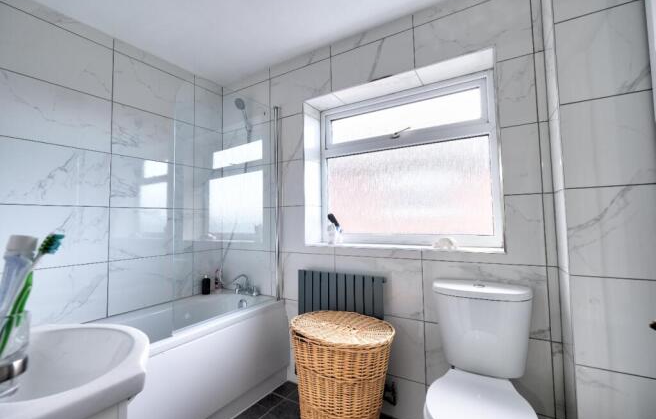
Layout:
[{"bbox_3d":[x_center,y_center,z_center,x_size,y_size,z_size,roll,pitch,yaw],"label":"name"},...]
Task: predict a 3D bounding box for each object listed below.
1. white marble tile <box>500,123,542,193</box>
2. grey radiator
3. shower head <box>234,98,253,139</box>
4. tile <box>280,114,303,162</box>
[{"bbox_3d":[0.934,-0.241,1.324,0.152,0.337,0.015,-3,-3,30],"label":"white marble tile"},{"bbox_3d":[0.076,0.695,1.707,0.590,0.600,0.062,-3,-3,30],"label":"grey radiator"},{"bbox_3d":[-0.643,-0.697,2.105,0.082,0.265,0.075,-3,19,30],"label":"shower head"},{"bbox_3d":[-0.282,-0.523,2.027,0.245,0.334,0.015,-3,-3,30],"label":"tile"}]

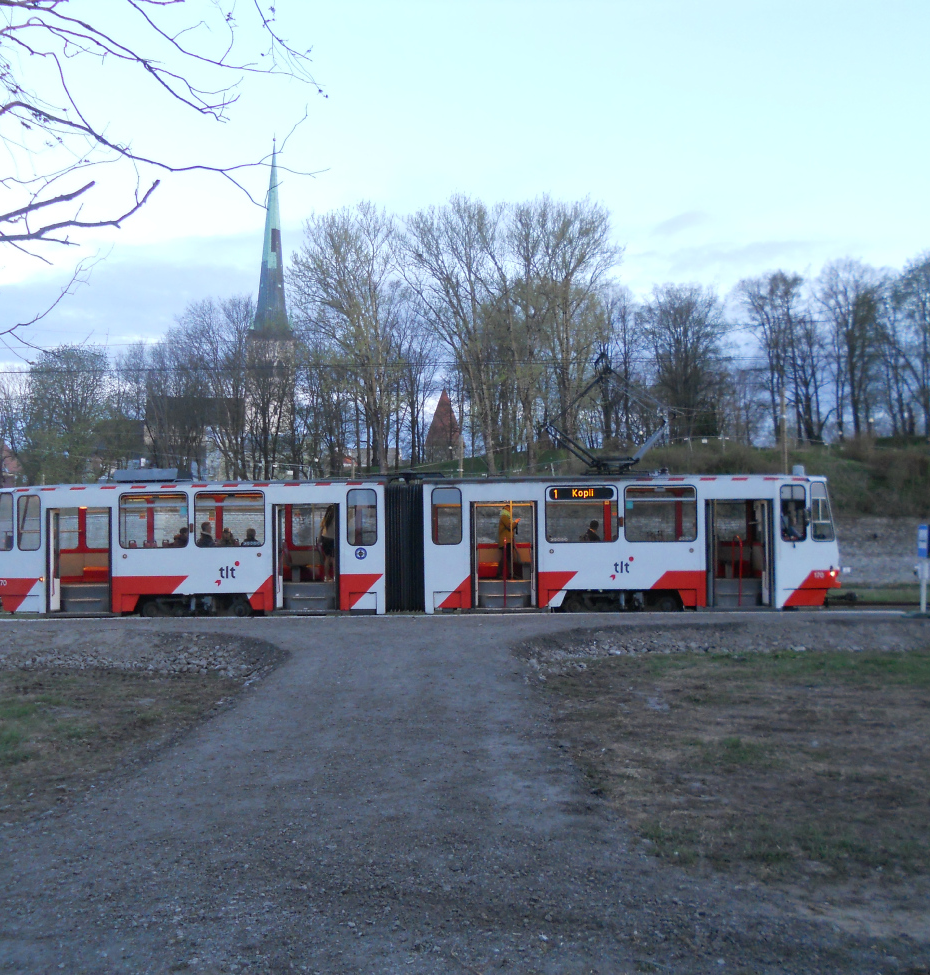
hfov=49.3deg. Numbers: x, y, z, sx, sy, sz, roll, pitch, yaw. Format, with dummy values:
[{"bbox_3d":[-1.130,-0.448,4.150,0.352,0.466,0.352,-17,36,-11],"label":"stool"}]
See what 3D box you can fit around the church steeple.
[{"bbox_3d":[-58.963,-76.231,310.664,11.300,60.589,11.300,0,-3,-11],"label":"church steeple"}]

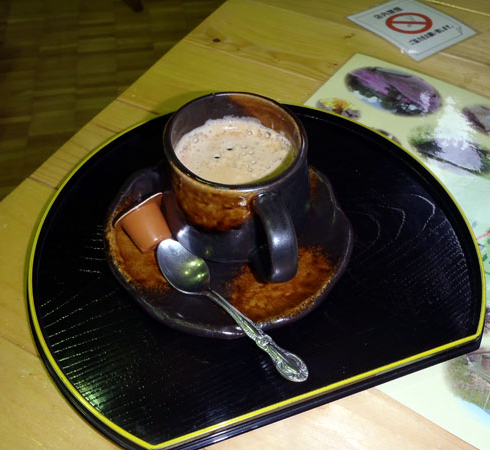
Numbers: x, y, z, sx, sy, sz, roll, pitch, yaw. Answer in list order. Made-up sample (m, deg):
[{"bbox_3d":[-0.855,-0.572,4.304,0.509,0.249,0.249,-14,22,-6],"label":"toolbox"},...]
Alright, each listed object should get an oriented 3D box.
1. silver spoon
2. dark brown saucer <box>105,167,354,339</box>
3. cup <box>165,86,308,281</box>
[{"bbox_3d":[-0.010,0.044,0.269,0.025,0.016,0.120,-35,58,-27],"label":"silver spoon"},{"bbox_3d":[-0.010,0.007,0.317,0.153,0.023,0.153,2,51,-2],"label":"dark brown saucer"},{"bbox_3d":[-0.001,-0.019,0.292,0.091,0.068,0.114,-18,54,-17],"label":"cup"}]

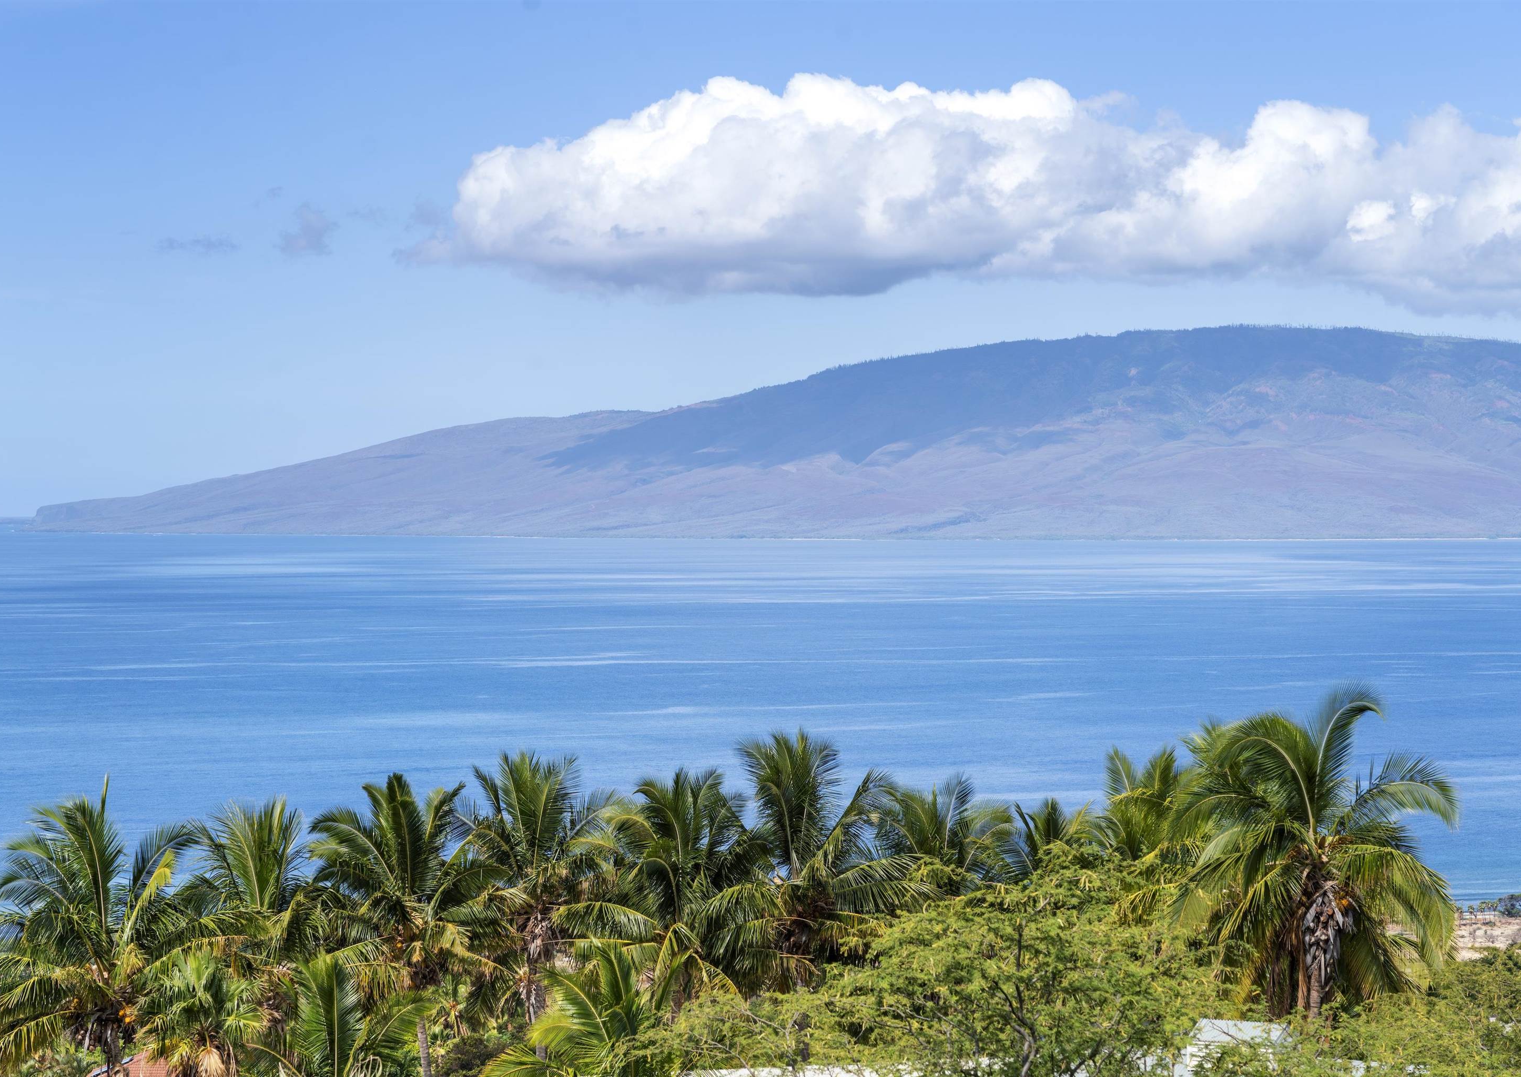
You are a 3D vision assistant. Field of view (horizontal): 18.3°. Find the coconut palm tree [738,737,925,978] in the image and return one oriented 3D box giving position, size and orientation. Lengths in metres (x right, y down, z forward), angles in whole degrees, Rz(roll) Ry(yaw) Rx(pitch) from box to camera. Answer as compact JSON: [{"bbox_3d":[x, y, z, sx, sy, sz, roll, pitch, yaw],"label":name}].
[{"bbox_3d":[1.858,11.075,143.058,6.300,10.500,6.300,0,1,0],"label":"coconut palm tree"}]

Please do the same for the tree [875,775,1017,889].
[{"bbox_3d":[6.431,12.724,165.049,5.700,9.000,5.700,0,1,0],"label":"tree"}]

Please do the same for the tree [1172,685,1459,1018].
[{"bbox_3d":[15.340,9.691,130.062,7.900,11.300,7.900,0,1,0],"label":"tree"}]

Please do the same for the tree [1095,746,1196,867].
[{"bbox_3d":[13.223,11.574,160.049,5.600,9.000,5.600,0,1,0],"label":"tree"}]

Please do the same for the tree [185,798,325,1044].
[{"bbox_3d":[-15.720,12.820,148.051,5.600,9.300,5.600,0,1,0],"label":"tree"}]

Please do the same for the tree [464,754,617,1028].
[{"bbox_3d":[-6.761,11.664,143.057,6.000,10.300,6.000,0,1,0],"label":"tree"}]

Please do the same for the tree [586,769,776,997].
[{"bbox_3d":[-2.456,11.628,140.053,6.200,9.600,6.200,0,1,0],"label":"tree"}]

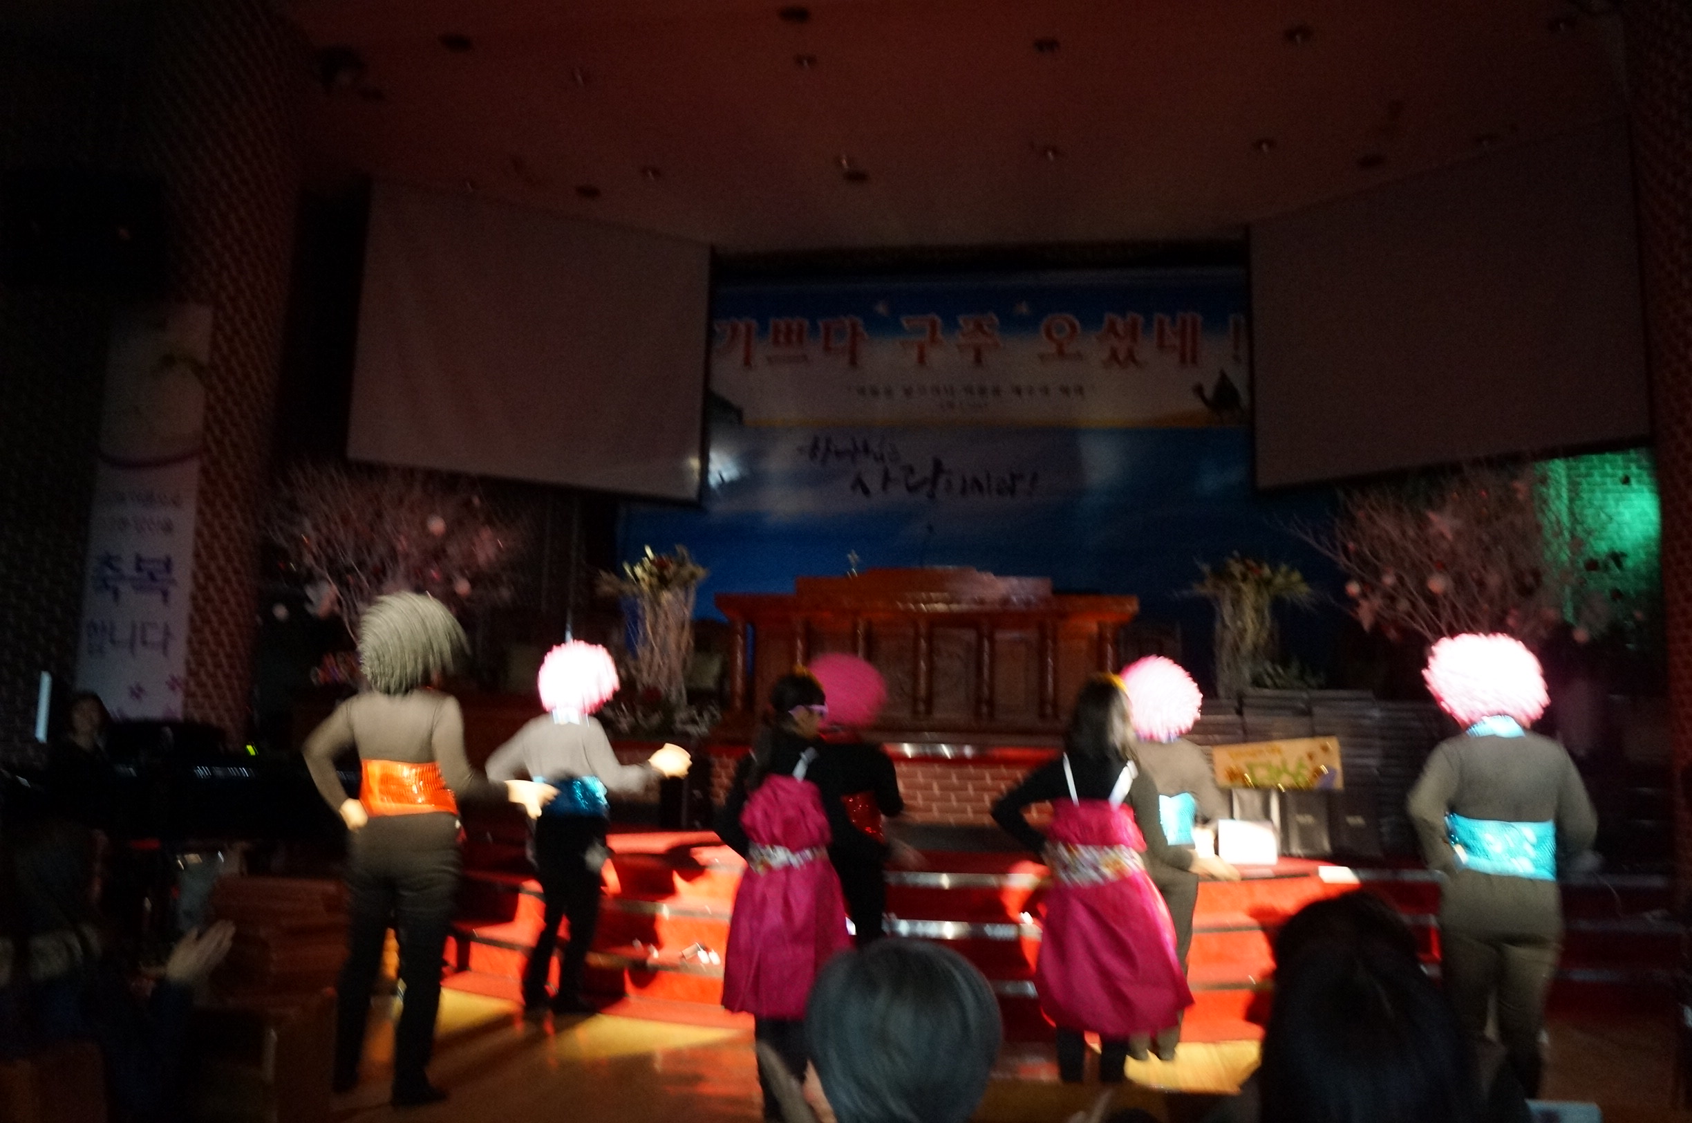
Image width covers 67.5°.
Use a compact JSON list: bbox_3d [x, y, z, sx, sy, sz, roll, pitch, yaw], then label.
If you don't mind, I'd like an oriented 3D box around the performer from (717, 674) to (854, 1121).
[{"bbox_3d":[-0.177,1.120,4.180,0.460,1.494,0.460,-1,-7,18],"label":"performer"}]

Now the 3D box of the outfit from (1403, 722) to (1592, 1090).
[{"bbox_3d":[2.362,1.298,4.614,0.640,1.332,0.380,-1,-7,18],"label":"outfit"}]

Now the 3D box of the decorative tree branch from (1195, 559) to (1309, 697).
[{"bbox_3d":[2.974,0.563,9.300,0.820,1.200,0.720,1,-6,0],"label":"decorative tree branch"}]

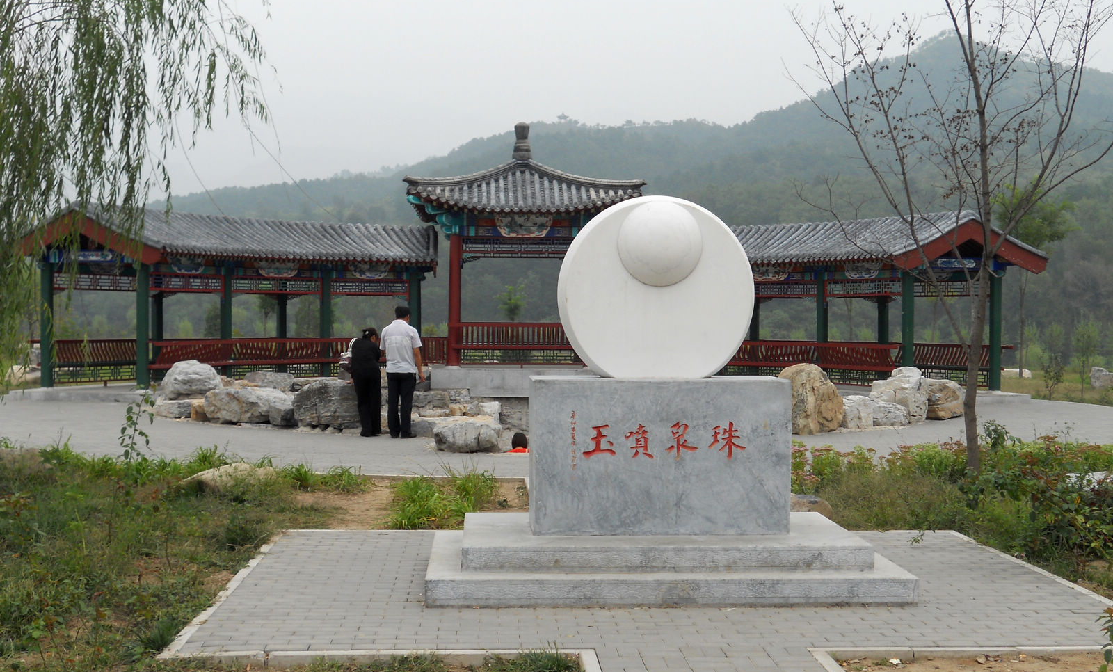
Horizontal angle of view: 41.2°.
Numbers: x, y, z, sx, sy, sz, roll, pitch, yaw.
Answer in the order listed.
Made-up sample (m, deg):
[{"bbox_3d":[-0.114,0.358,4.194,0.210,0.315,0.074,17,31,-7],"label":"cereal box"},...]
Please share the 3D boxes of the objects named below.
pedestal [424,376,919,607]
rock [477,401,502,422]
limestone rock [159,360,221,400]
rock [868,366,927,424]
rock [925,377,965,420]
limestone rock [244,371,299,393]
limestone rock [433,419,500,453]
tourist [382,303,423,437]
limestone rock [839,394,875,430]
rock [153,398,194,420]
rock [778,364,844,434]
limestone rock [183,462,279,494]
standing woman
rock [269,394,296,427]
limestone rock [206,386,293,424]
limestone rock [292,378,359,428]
[{"bbox_3d":[0.595,0.860,8.920,2.684,1.199,1.830,0,1,-3],"label":"pedestal"},{"bbox_3d":[-0.884,0.993,19.400,0.320,0.270,0.280,0,1,-3],"label":"rock"},{"bbox_3d":[-5.855,0.728,23.600,0.920,0.660,0.720,0,1,-3],"label":"limestone rock"},{"bbox_3d":[5.270,0.892,22.750,0.850,0.820,0.700,0,1,-3],"label":"rock"},{"bbox_3d":[6.221,0.995,23.739,0.620,0.660,0.600,0,1,-15],"label":"rock"},{"bbox_3d":[-4.874,0.865,25.200,0.900,0.460,0.600,0,1,-3],"label":"limestone rock"},{"bbox_3d":[-1.047,1.135,17.200,0.800,0.380,0.550,0,1,-3],"label":"limestone rock"},{"bbox_3d":[-1.951,0.448,18.750,0.530,1.700,0.350,1,1,9],"label":"tourist"},{"bbox_3d":[4.338,1.085,21.409,0.510,0.510,0.480,0,1,-15],"label":"limestone rock"},{"bbox_3d":[-5.845,1.096,22.573,0.600,0.330,0.480,1,1,20],"label":"rock"},{"bbox_3d":[3.456,0.846,20.200,0.920,0.950,0.720,0,1,-3],"label":"rock"},{"bbox_3d":[-2.936,1.261,13.335,0.860,0.310,0.520,0,1,0],"label":"limestone rock"},{"bbox_3d":[-2.475,0.586,19.050,0.440,1.410,0.440,1,1,20],"label":"standing woman"},{"bbox_3d":[-3.891,1.062,21.018,0.400,0.460,0.450,1,1,15],"label":"rock"},{"bbox_3d":[-4.576,1.007,21.902,1.220,0.540,0.680,1,1,15],"label":"limestone rock"},{"bbox_3d":[-3.215,0.948,20.846,1.000,0.700,0.720,1,1,15],"label":"limestone rock"}]

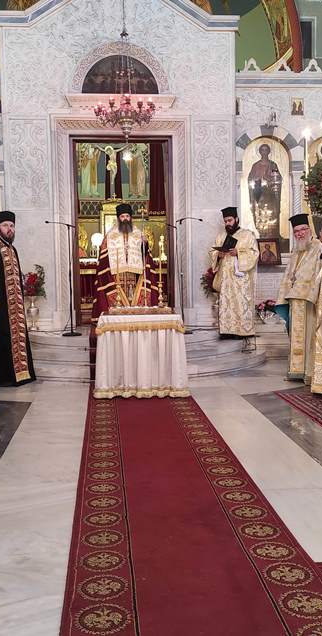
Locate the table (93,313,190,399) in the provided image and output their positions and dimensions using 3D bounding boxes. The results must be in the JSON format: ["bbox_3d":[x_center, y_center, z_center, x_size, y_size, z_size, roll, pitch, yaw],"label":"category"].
[{"bbox_3d":[-0.217,0.349,6.258,0.923,0.800,0.720,-1,4,-5],"label":"table"}]

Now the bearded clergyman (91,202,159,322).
[{"bbox_3d":[-0.527,-0.647,8.548,0.920,1.890,0.600,-1,4,-5],"label":"bearded clergyman"}]

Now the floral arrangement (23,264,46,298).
[{"bbox_3d":[-1.712,-0.493,8.284,0.339,0.458,0.320,-1,4,-5],"label":"floral arrangement"}]

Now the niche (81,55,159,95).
[{"bbox_3d":[-0.698,-4.086,10.314,1.304,0.655,0.200,-1,4,-5],"label":"niche"}]

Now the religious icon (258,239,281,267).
[{"bbox_3d":[1.581,-0.958,8.937,0.357,0.399,0.050,-1,-5,-5],"label":"religious icon"}]

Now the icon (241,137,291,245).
[{"bbox_3d":[1.728,-2.047,10.172,0.872,1.851,0.180,-1,4,-5],"label":"icon"}]

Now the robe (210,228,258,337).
[{"bbox_3d":[1.053,-0.505,8.730,0.640,1.537,0.480,1,5,25],"label":"robe"}]

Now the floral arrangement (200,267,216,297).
[{"bbox_3d":[0.721,-0.496,8.508,0.365,0.450,0.320,-1,4,-5],"label":"floral arrangement"}]

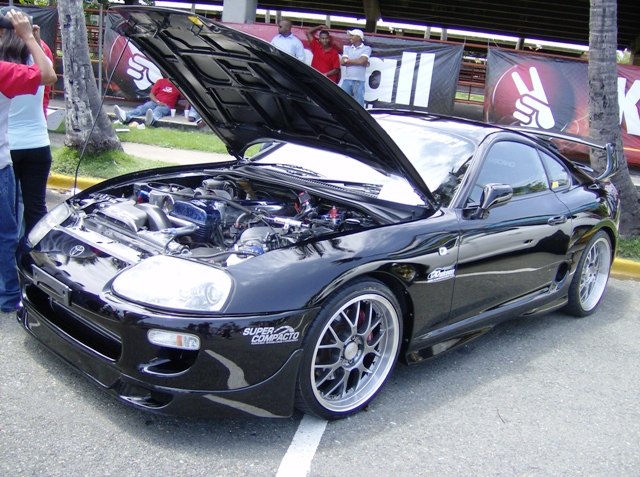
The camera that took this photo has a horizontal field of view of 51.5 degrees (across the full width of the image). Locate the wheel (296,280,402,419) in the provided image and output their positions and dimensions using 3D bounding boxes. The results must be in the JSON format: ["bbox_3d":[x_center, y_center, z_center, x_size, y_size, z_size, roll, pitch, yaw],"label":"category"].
[{"bbox_3d":[0.087,0.455,2.851,0.630,0.630,0.220,-6,17,-42],"label":"wheel"}]

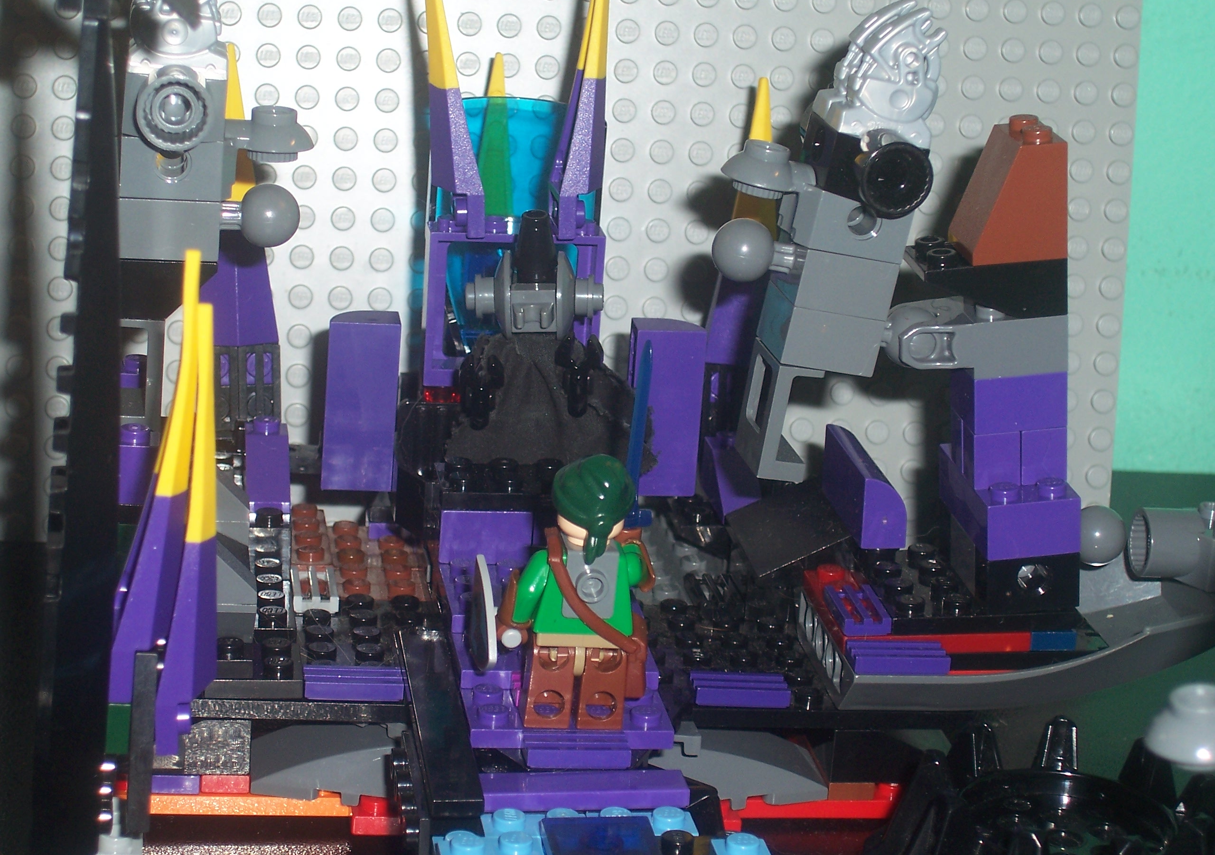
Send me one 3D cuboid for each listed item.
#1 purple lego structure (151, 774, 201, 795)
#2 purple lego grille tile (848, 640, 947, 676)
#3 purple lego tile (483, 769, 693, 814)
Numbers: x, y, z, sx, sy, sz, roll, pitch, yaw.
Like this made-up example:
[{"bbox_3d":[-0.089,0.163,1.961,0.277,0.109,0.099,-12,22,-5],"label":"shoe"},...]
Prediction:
[{"bbox_3d":[-0.070,0.057,0.469,0.008,0.003,0.008,1,17,-10],"label":"purple lego structure"},{"bbox_3d":[0.048,0.038,0.471,0.016,0.003,0.008,2,17,-9],"label":"purple lego grille tile"},{"bbox_3d":[-0.004,0.056,0.445,0.032,0.003,0.008,0,17,-9],"label":"purple lego tile"}]

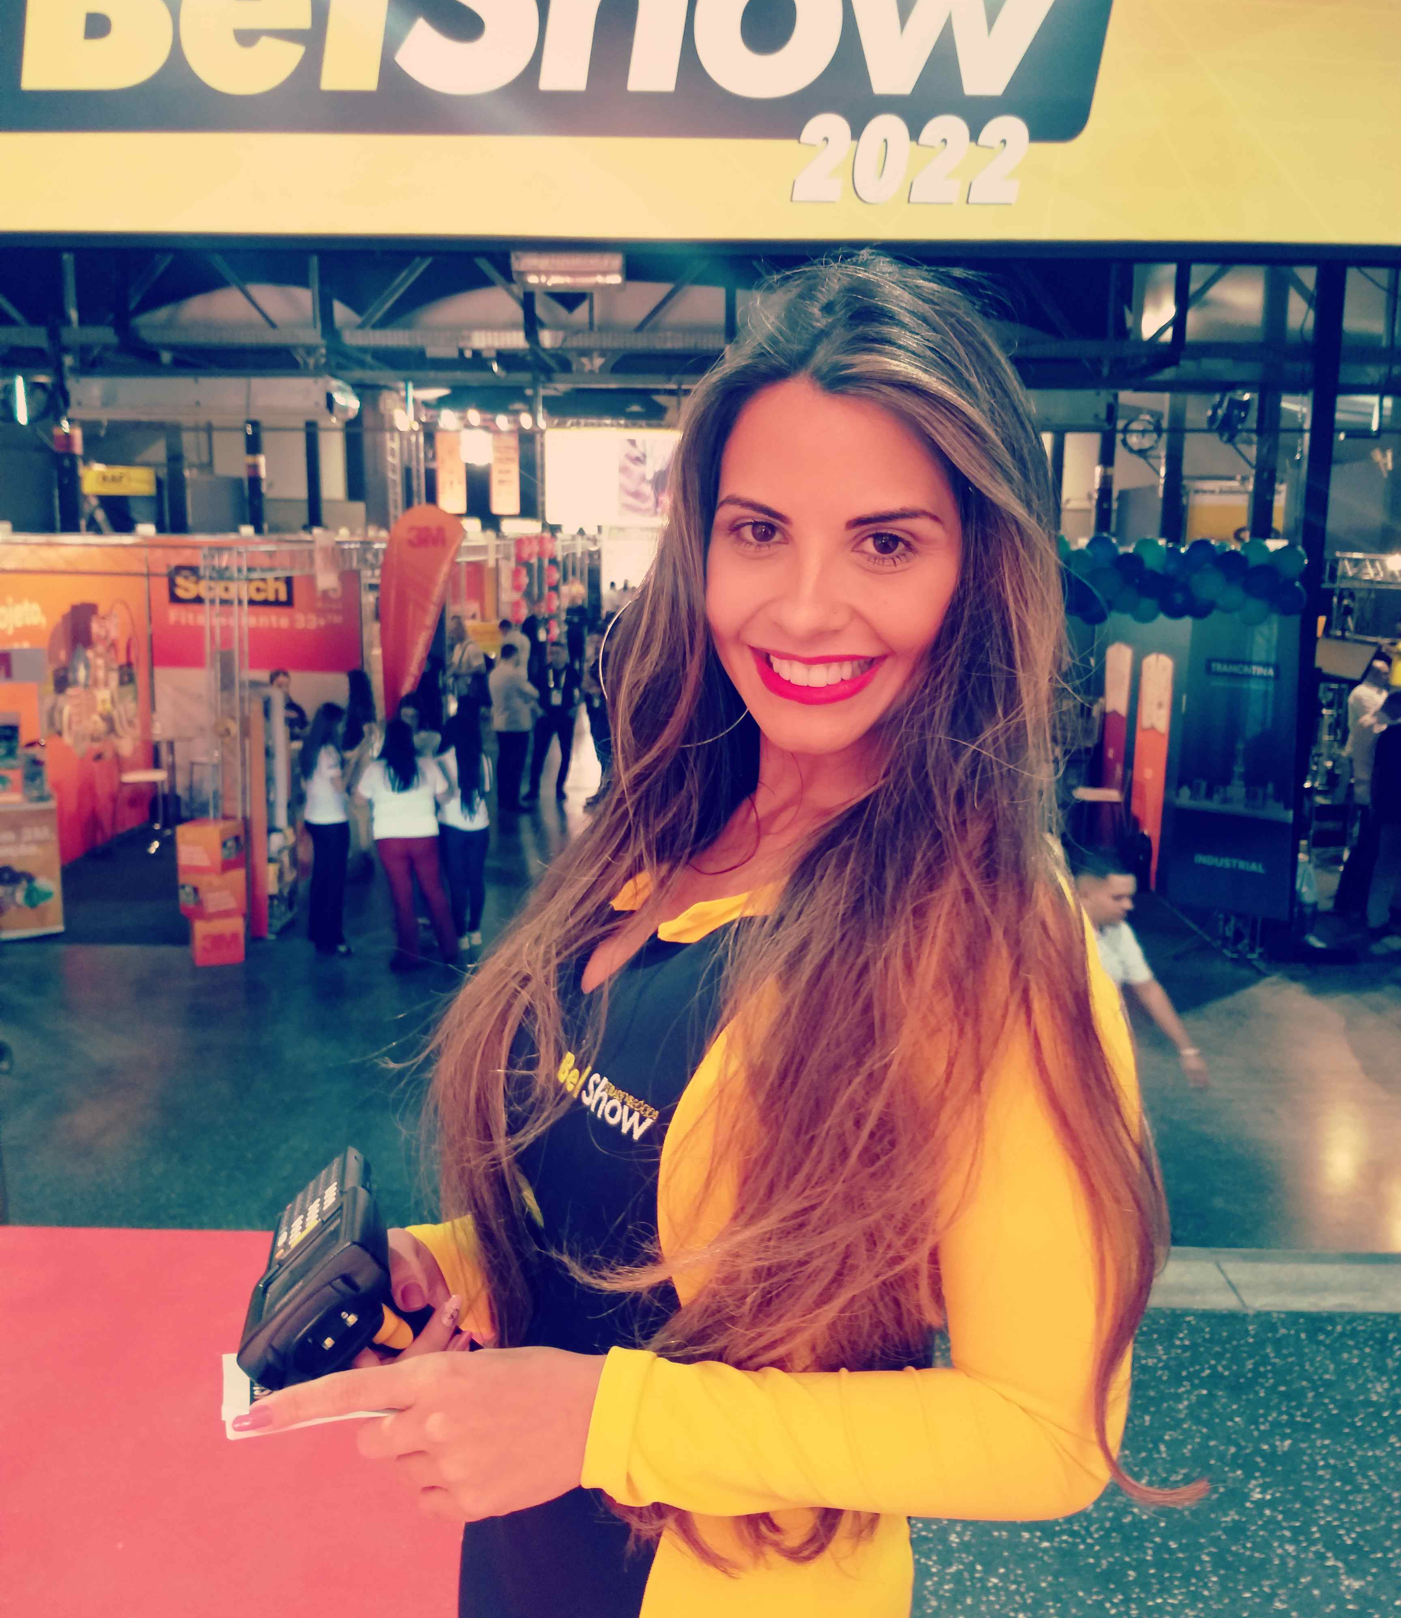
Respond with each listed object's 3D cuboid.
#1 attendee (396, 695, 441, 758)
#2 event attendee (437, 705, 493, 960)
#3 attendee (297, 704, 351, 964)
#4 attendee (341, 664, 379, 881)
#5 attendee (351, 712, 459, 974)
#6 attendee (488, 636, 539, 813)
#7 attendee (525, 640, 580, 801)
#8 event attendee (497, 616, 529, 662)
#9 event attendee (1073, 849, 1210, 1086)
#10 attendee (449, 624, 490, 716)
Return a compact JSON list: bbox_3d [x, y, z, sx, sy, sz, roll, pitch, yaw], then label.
[{"bbox_3d":[-1.920,0.051,9.589,0.470,1.630,0.350,1,10,0],"label":"attendee"},{"bbox_3d":[-1.535,0.143,9.106,0.450,1.625,0.360,-1,10,-11],"label":"event attendee"},{"bbox_3d":[-2.455,0.135,9.053,0.360,1.640,0.430,-5,12,-30],"label":"attendee"},{"bbox_3d":[-2.710,-0.261,11.093,0.450,1.705,0.380,6,11,26],"label":"attendee"},{"bbox_3d":[-1.886,0.218,8.814,0.600,1.570,0.420,1,10,0],"label":"attendee"},{"bbox_3d":[-1.971,-0.870,14.548,0.520,1.720,0.420,5,11,24],"label":"attendee"},{"bbox_3d":[-1.553,-0.904,14.796,0.580,1.710,0.420,1,10,0],"label":"attendee"},{"bbox_3d":[-2.562,-1.731,19.251,0.520,1.770,0.380,-8,13,-40],"label":"event attendee"},{"bbox_3d":[1.308,0.951,4.561,0.560,1.670,0.560,9,13,40],"label":"event attendee"},{"bbox_3d":[-3.042,-1.561,18.546,0.500,1.670,0.400,-5,12,-30],"label":"attendee"}]

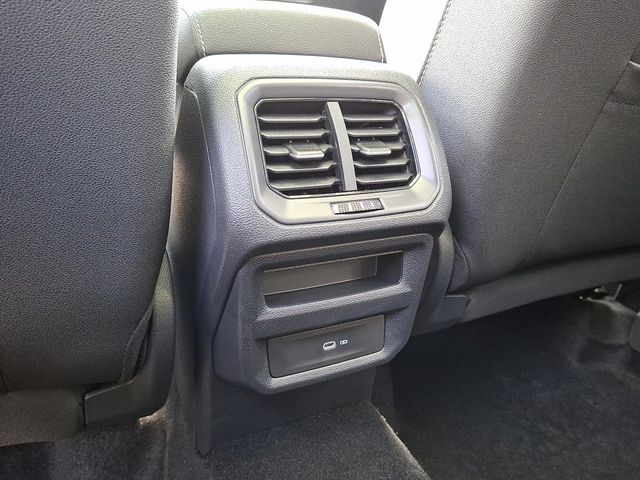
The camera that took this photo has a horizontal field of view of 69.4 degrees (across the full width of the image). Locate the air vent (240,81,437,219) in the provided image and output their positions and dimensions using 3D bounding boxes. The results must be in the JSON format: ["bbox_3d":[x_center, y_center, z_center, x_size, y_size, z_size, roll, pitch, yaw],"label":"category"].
[{"bbox_3d":[0.015,-0.072,0.390,0.163,0.119,0.035,-6,-10,-21],"label":"air vent"}]

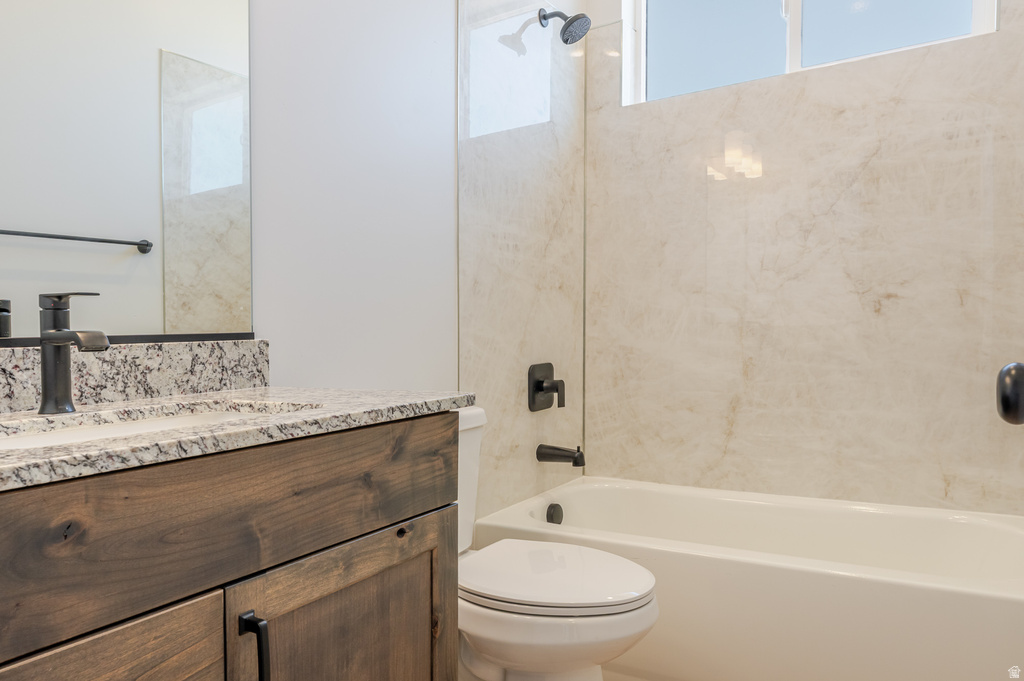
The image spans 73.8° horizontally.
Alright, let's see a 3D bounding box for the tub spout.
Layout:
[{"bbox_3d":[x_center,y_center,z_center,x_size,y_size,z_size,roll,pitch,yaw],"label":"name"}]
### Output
[{"bbox_3d":[0.179,0.409,2.439,0.170,0.073,0.064,0,1,31],"label":"tub spout"}]

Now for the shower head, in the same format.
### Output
[{"bbox_3d":[0.188,-1.135,2.438,0.200,0.153,0.116,0,1,31],"label":"shower head"}]

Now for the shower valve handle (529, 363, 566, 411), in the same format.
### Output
[{"bbox_3d":[0.146,0.166,2.451,0.103,0.168,0.164,0,1,31],"label":"shower valve handle"}]

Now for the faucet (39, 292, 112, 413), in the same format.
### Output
[{"bbox_3d":[-0.639,0.018,0.991,0.146,0.178,0.054,0,1,31],"label":"faucet"}]

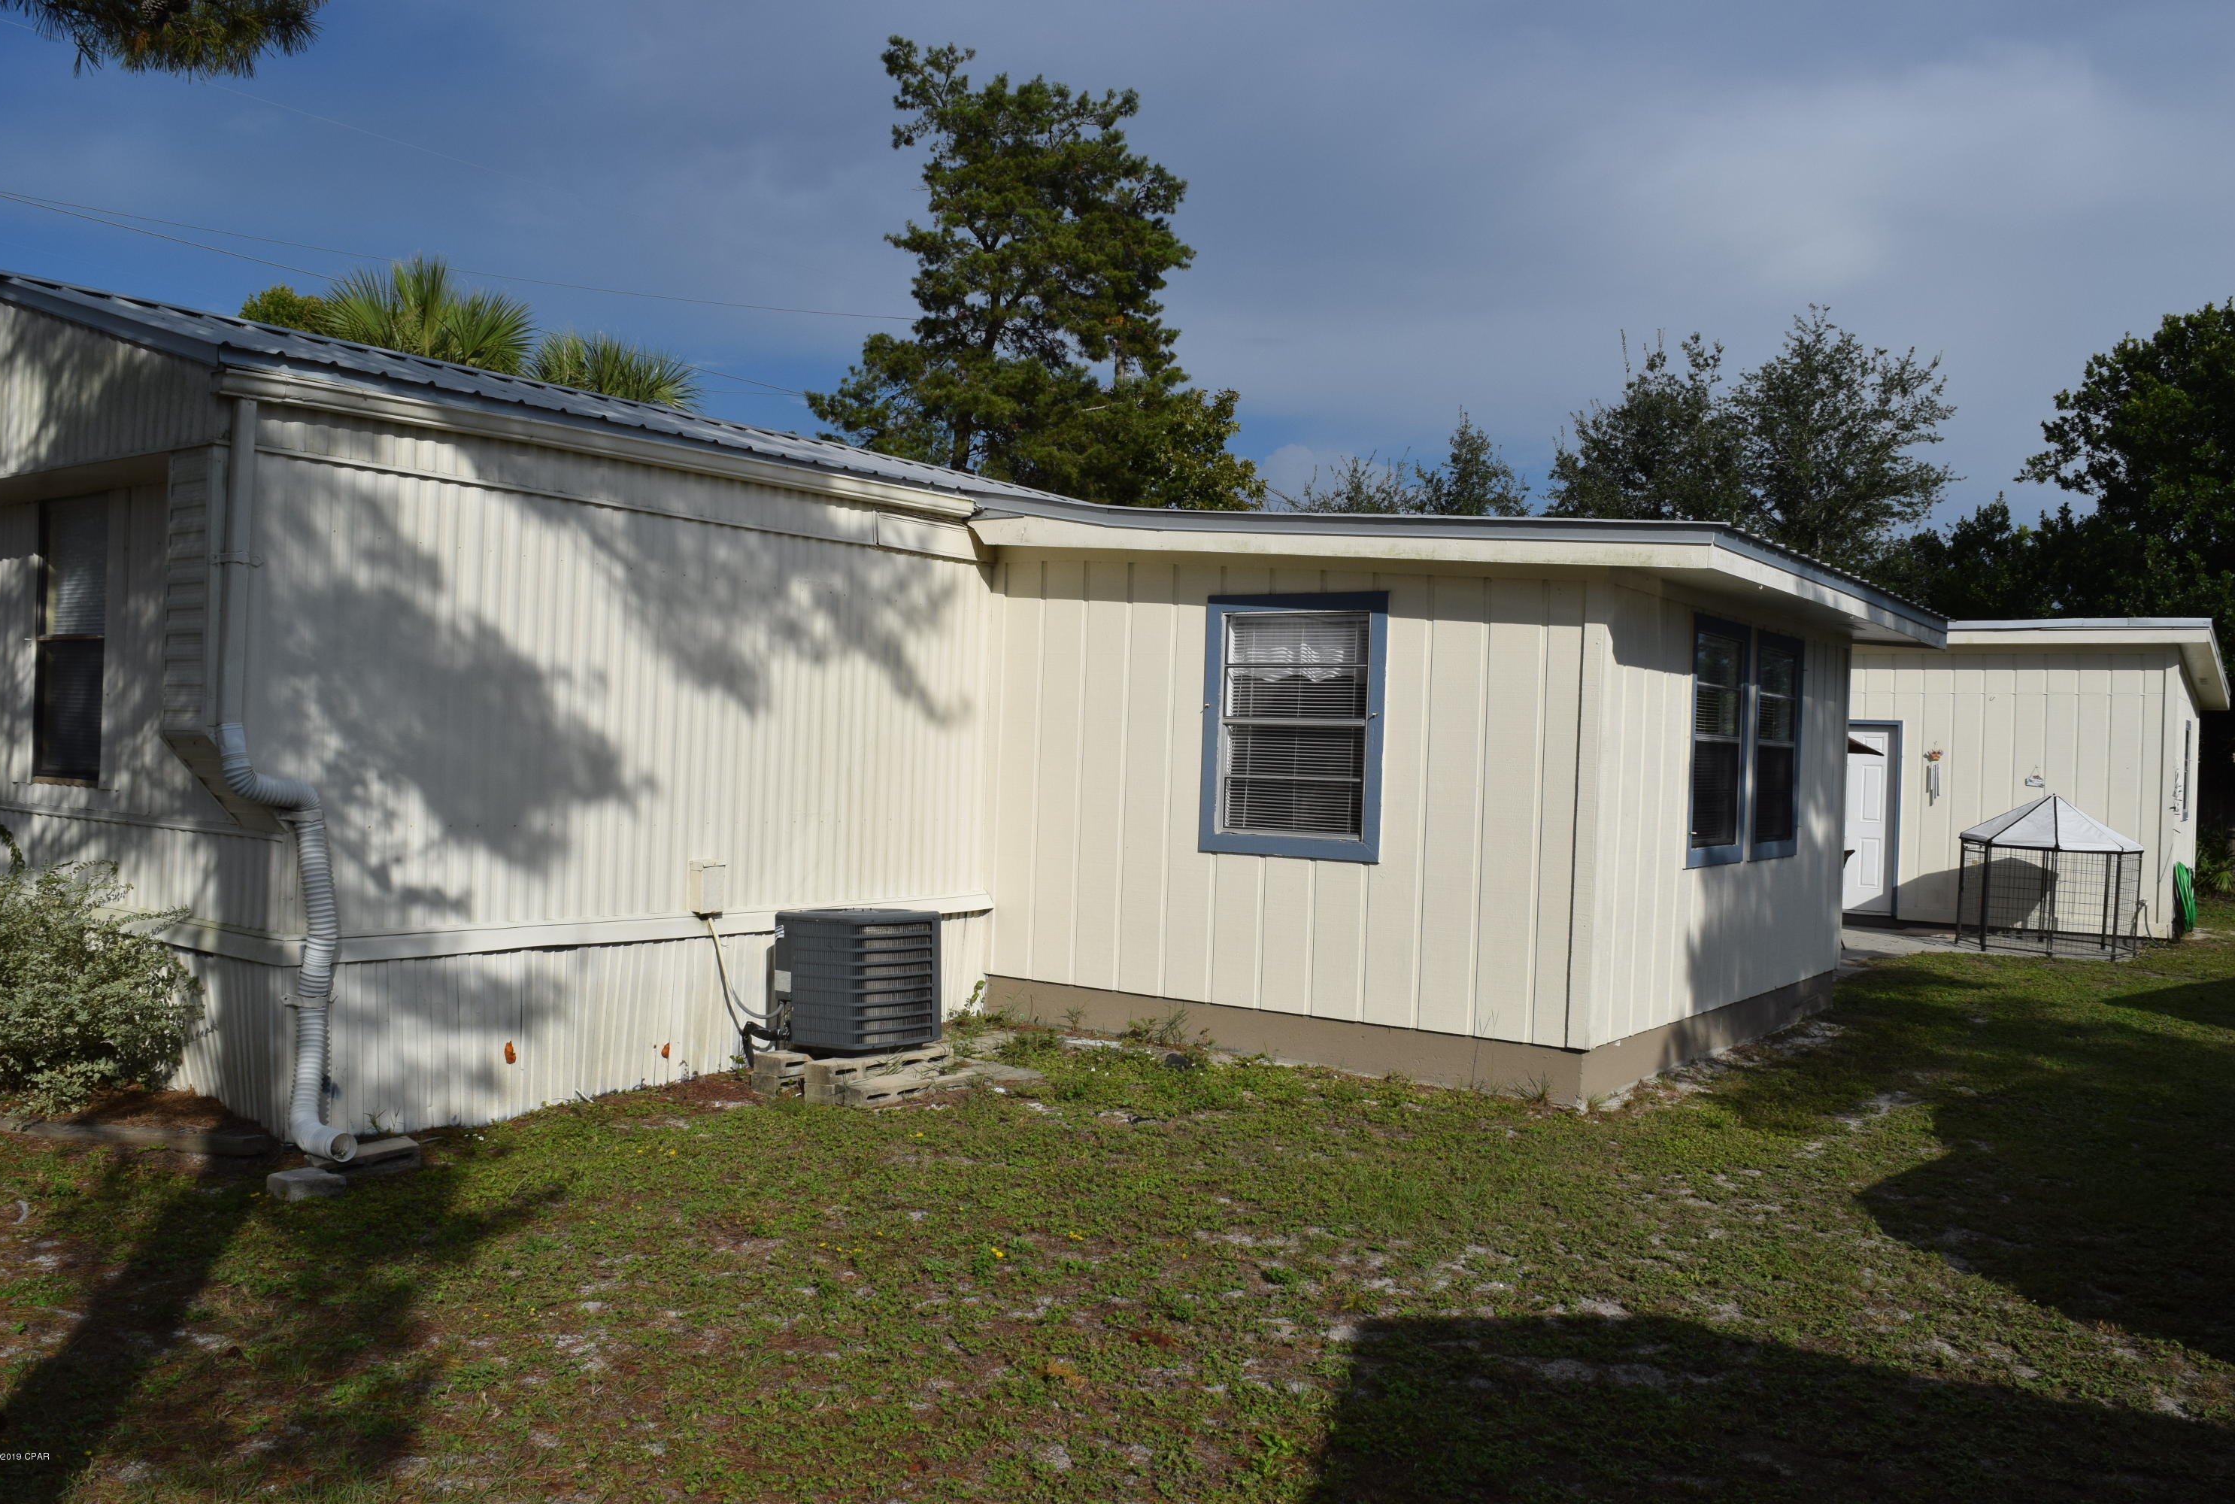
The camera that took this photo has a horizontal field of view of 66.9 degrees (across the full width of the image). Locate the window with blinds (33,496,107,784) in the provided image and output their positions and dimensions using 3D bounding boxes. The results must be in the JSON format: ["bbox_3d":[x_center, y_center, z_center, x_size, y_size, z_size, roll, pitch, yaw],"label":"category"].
[{"bbox_3d":[-4.894,-0.518,7.907,0.730,1.340,0.080,2,0,36],"label":"window with blinds"}]

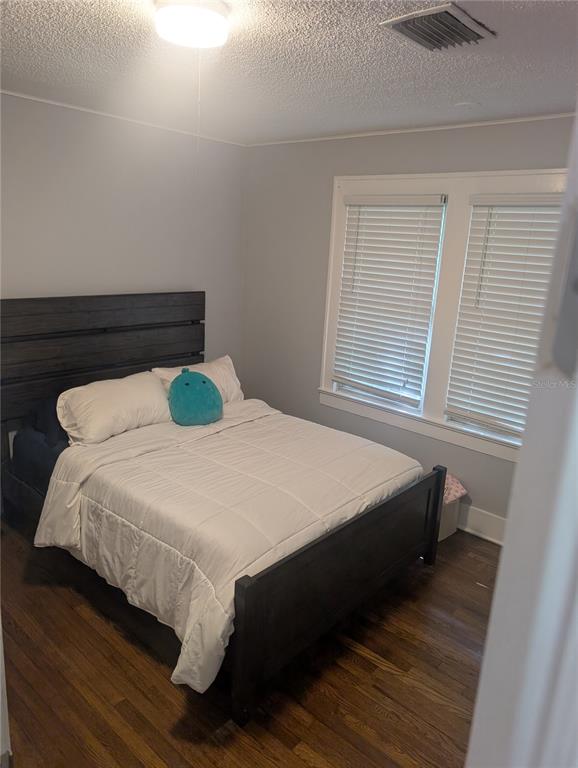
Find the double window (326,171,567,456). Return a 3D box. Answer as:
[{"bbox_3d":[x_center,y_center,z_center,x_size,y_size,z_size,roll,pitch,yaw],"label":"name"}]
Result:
[{"bbox_3d":[0.949,-0.436,3.258,1.839,1.608,0.120,16,20,39],"label":"double window"}]

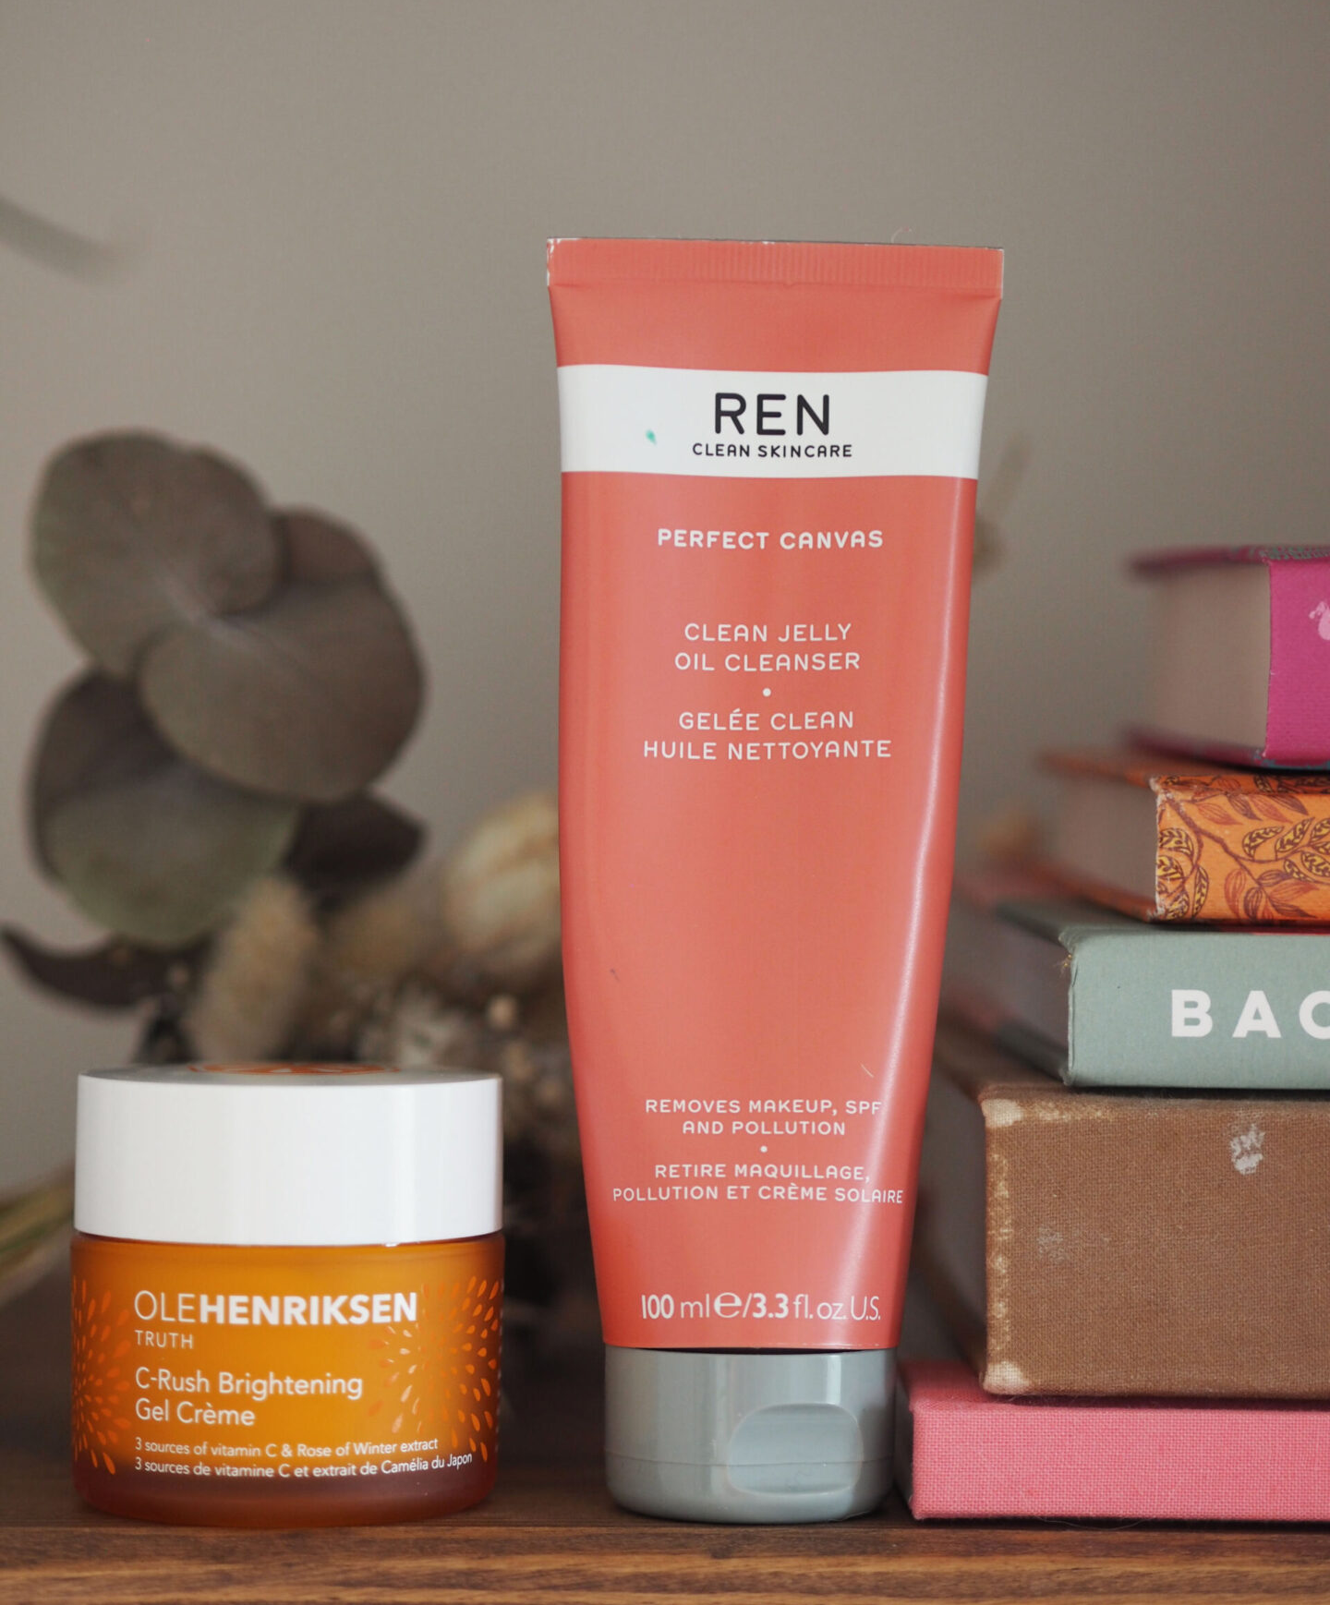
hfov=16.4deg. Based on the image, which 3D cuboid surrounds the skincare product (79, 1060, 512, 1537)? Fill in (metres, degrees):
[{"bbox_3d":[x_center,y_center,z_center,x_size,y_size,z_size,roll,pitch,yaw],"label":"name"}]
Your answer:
[{"bbox_3d":[-0.053,0.069,0.656,0.062,0.060,0.062,1,-1,-7],"label":"skincare product"}]

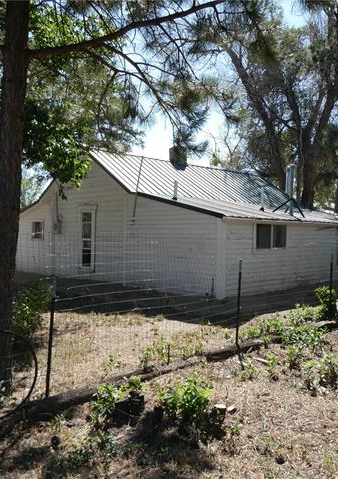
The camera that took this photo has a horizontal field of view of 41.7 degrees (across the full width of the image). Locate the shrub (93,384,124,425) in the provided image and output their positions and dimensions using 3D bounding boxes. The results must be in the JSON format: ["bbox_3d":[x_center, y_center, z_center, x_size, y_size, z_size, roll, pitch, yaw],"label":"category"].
[{"bbox_3d":[-0.518,1.365,3.743,0.257,0.317,0.244,0,1,-8],"label":"shrub"}]

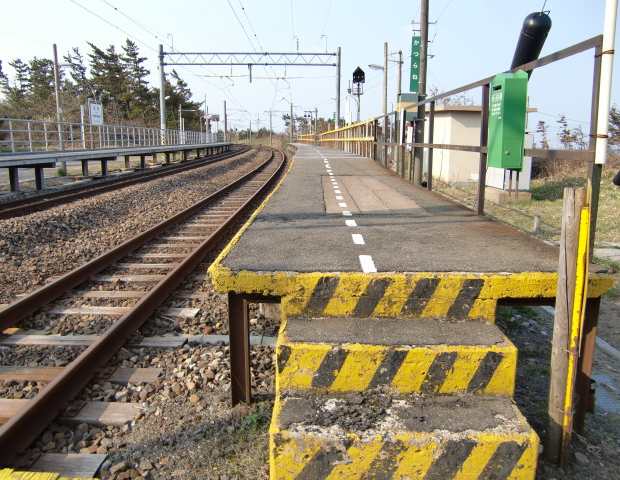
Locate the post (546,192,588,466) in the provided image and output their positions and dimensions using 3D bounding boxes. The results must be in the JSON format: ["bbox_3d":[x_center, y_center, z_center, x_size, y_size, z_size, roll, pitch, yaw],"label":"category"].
[{"bbox_3d":[1.369,0.501,2.766,0.120,1.561,0.120,-2,11,0],"label":"post"}]

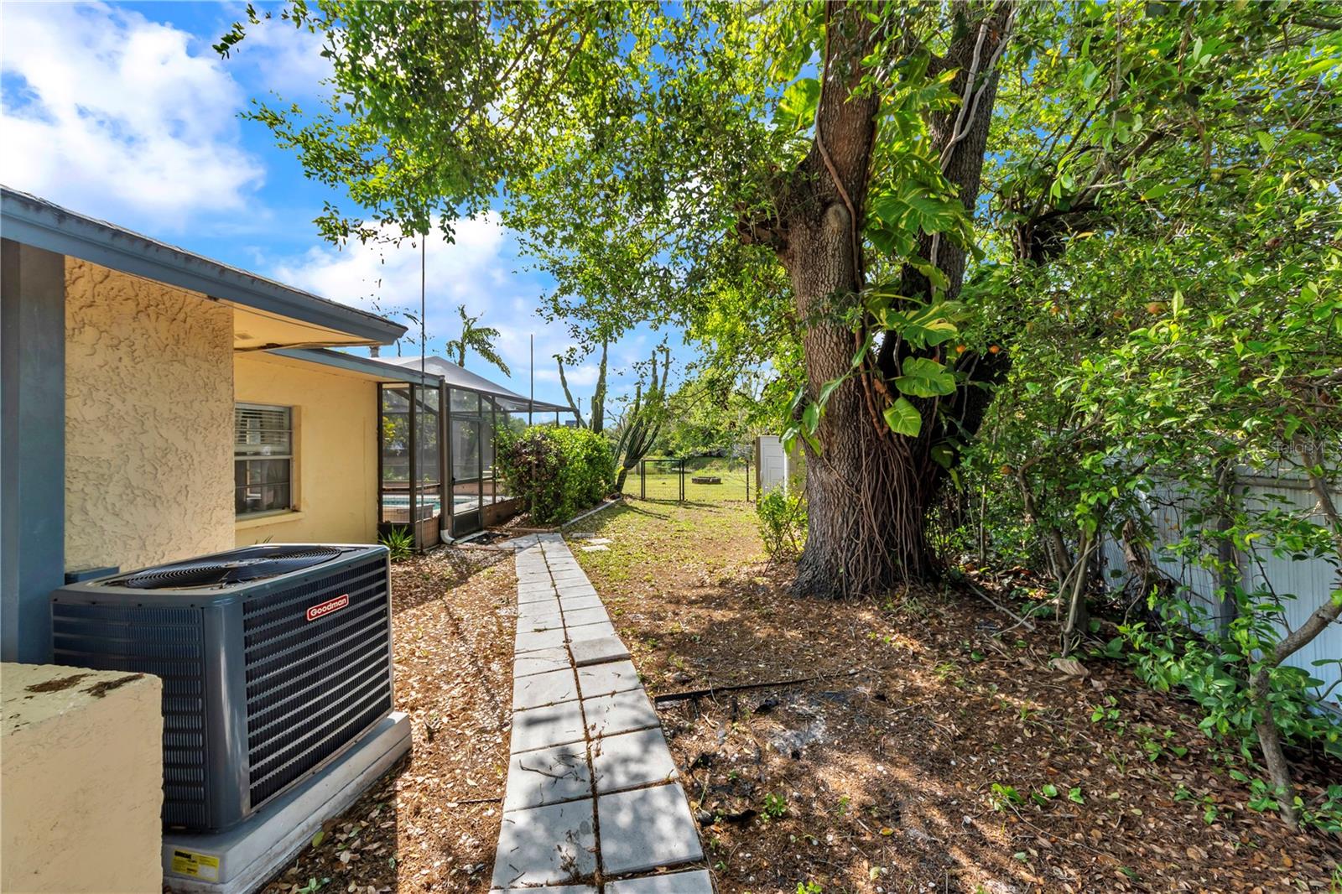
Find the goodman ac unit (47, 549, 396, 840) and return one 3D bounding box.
[{"bbox_3d":[-1.840,0.930,1.960,0.750,0.800,0.750,0,0,8],"label":"goodman ac unit"}]

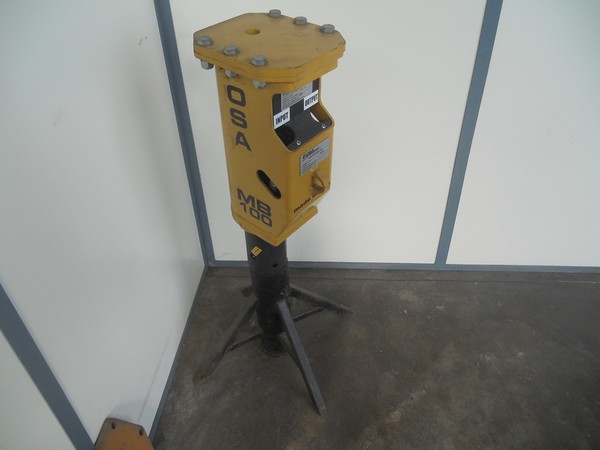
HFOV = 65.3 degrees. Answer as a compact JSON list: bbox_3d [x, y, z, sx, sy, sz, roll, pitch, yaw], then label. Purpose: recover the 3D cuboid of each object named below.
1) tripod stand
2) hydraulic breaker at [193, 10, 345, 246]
[{"bbox_3d":[-0.095,0.225,1.706,0.520,0.638,0.520,10,38,15],"label":"tripod stand"},{"bbox_3d":[-0.076,-0.238,1.263,0.306,0.564,0.278,28,48,27],"label":"hydraulic breaker"}]

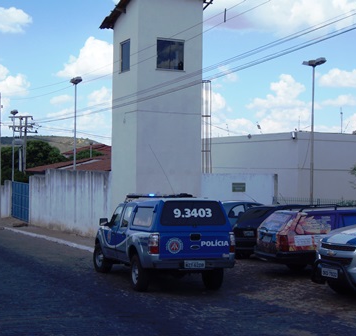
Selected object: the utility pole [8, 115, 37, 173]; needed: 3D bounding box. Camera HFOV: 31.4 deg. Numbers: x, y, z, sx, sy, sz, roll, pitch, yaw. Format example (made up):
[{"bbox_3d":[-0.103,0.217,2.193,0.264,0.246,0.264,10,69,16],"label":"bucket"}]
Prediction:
[{"bbox_3d":[-14.466,-0.415,59.000,2.600,9.000,1.300,1,0,-20],"label":"utility pole"}]

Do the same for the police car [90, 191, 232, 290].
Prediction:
[{"bbox_3d":[-0.573,1.592,14.283,1.820,1.930,5.120,1,-3,-20],"label":"police car"}]

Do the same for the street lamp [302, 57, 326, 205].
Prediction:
[{"bbox_3d":[5.756,-1.040,26.800,0.450,7.280,1.400,1,0,-27],"label":"street lamp"}]

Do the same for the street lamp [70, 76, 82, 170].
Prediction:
[{"bbox_3d":[-5.217,-0.780,32.500,0.400,7.760,1.400,1,0,-27],"label":"street lamp"}]

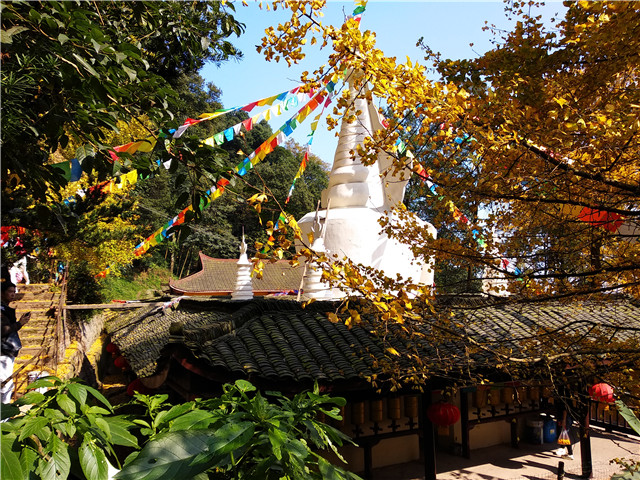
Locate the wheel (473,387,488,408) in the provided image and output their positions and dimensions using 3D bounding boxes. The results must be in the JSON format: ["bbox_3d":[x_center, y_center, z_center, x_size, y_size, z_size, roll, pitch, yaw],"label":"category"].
[{"bbox_3d":[3.945,3.901,11.819,0.280,0.450,0.280,0,-7,0],"label":"wheel"}]

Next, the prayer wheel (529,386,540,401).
[{"bbox_3d":[5.619,4.001,12.643,0.280,0.450,0.280,0,-7,0],"label":"prayer wheel"}]

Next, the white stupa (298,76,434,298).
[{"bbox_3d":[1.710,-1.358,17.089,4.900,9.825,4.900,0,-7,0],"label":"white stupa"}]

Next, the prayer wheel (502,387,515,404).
[{"bbox_3d":[4.782,3.951,12.231,0.280,0.450,0.280,0,-7,0],"label":"prayer wheel"}]

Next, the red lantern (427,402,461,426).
[{"bbox_3d":[2.083,2.943,8.106,0.570,0.410,0.570,0,-7,0],"label":"red lantern"}]

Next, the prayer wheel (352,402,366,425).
[{"bbox_3d":[0.819,3.714,10.280,0.280,0.450,0.280,0,-7,0],"label":"prayer wheel"}]

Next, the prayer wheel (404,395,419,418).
[{"bbox_3d":[2.074,3.789,10.898,0.280,0.450,0.280,0,-7,0],"label":"prayer wheel"}]

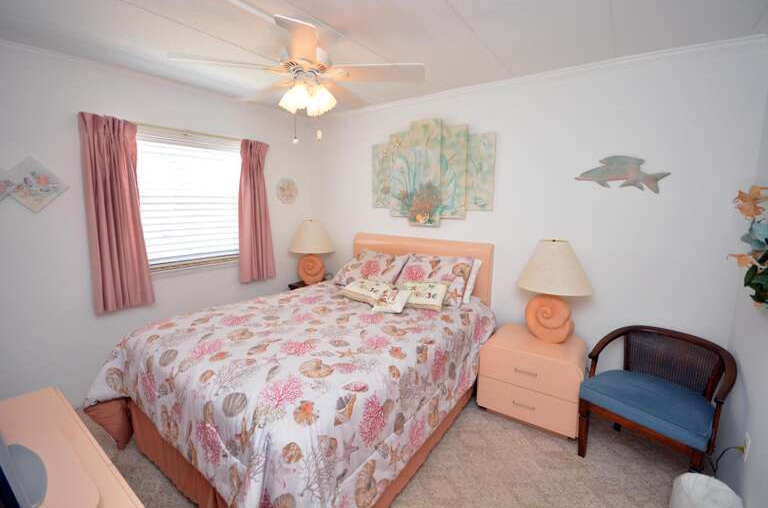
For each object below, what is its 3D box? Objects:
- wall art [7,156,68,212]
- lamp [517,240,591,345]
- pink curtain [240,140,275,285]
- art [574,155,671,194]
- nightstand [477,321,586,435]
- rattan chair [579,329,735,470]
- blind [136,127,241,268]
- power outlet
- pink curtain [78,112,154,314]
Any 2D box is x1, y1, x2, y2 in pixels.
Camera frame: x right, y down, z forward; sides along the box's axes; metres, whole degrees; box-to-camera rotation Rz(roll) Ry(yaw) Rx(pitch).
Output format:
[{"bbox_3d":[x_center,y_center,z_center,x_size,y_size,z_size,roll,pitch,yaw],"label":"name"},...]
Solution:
[{"bbox_3d":[-2.131,-0.424,1.976,0.020,0.340,0.270,6,11,36],"label":"wall art"},{"bbox_3d":[1.104,0.235,2.085,0.440,0.650,0.440,6,11,38],"label":"lamp"},{"bbox_3d":[-1.260,-0.407,3.179,0.110,1.360,0.370,6,11,38],"label":"pink curtain"},{"bbox_3d":[1.443,-0.481,1.960,0.470,0.240,0.035,6,11,38],"label":"art"},{"bbox_3d":[1.104,0.872,2.344,0.610,0.495,0.530,6,11,36],"label":"nightstand"},{"bbox_3d":[1.453,0.810,1.724,0.540,0.690,0.560,-7,11,-37],"label":"rattan chair"},{"bbox_3d":[-1.568,-0.471,2.725,0.050,1.030,0.850,6,11,36],"label":"blind"},{"bbox_3d":[1.743,0.934,1.540,0.010,0.117,0.075,6,11,36],"label":"power outlet"},{"bbox_3d":[-1.937,-0.269,2.326,0.110,1.380,0.365,6,11,38],"label":"pink curtain"}]

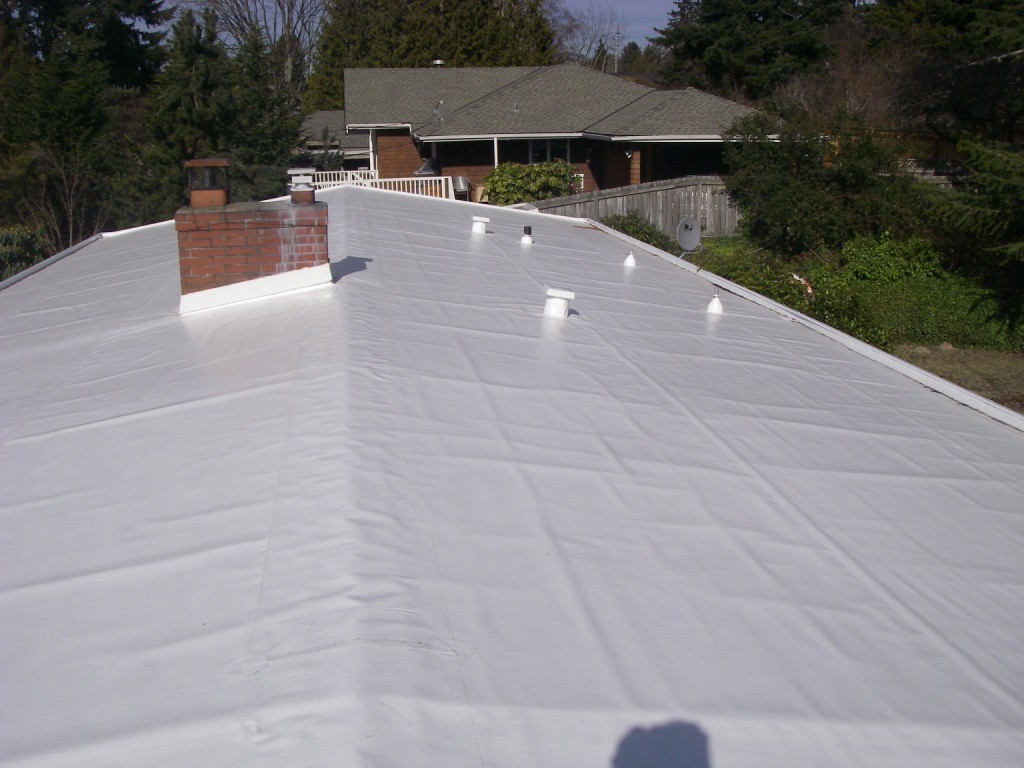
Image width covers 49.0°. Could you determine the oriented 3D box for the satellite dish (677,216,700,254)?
[{"bbox_3d":[2.599,-2.182,16.375,0.460,0.510,0.200,-10,5,-33],"label":"satellite dish"}]

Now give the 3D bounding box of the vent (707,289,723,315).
[{"bbox_3d":[1.991,-0.826,11.065,0.160,0.250,0.160,-3,14,-8],"label":"vent"}]

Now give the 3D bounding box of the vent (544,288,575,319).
[{"bbox_3d":[0.396,-0.698,9.459,0.235,0.240,0.235,6,13,-10],"label":"vent"}]

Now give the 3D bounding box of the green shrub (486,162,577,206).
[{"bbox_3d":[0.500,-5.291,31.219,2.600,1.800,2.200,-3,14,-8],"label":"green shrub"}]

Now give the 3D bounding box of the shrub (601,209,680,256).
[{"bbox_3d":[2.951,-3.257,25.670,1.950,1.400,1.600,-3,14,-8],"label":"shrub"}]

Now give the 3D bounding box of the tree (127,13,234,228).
[{"bbox_3d":[-10.487,-8.680,36.840,3.300,6.900,3.200,-3,14,-8],"label":"tree"}]

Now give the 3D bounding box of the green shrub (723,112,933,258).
[{"bbox_3d":[8.173,-5.233,29.438,4.900,3.600,3.900,-3,14,-8],"label":"green shrub"}]

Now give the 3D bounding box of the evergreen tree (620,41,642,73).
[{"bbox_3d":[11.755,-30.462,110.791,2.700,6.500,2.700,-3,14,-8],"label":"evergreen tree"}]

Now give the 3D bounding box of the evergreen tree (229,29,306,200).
[{"bbox_3d":[-7.802,-8.410,36.779,2.500,6.400,2.500,-3,14,-8],"label":"evergreen tree"}]

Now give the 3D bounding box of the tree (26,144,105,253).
[{"bbox_3d":[-10.297,-3.988,26.390,1.900,3.200,1.800,-3,14,-8],"label":"tree"}]

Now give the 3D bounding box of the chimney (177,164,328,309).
[{"bbox_3d":[-2.260,-1.346,9.957,1.285,1.274,0.680,-3,14,-8],"label":"chimney"}]

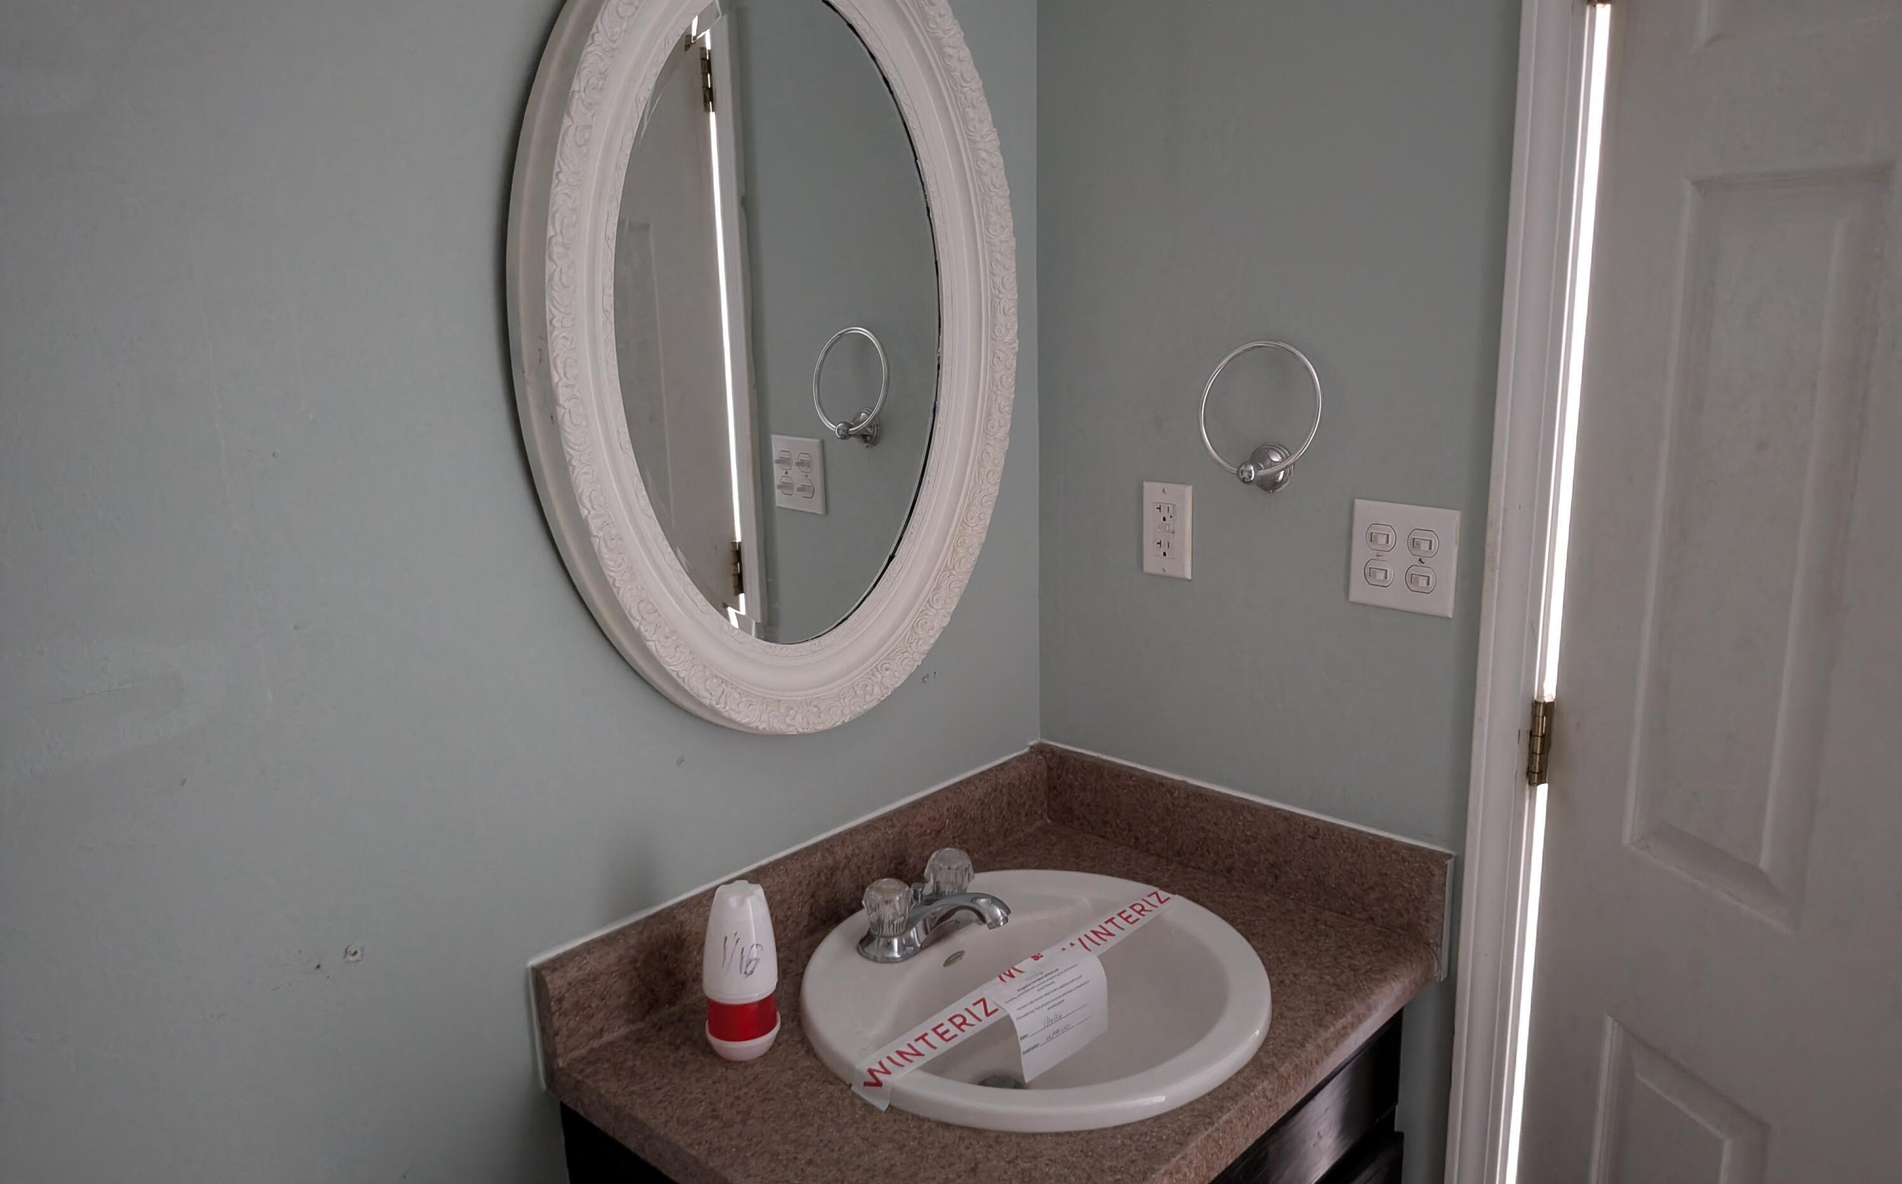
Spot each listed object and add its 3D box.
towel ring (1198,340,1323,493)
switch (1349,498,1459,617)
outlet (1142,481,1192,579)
[{"bbox_3d":[0.345,-0.191,1.464,0.150,0.172,0.068,10,17,42],"label":"towel ring"},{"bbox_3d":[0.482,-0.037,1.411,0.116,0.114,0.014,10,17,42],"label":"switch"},{"bbox_3d":[0.264,-0.076,1.612,0.070,0.114,0.009,10,17,42],"label":"outlet"}]

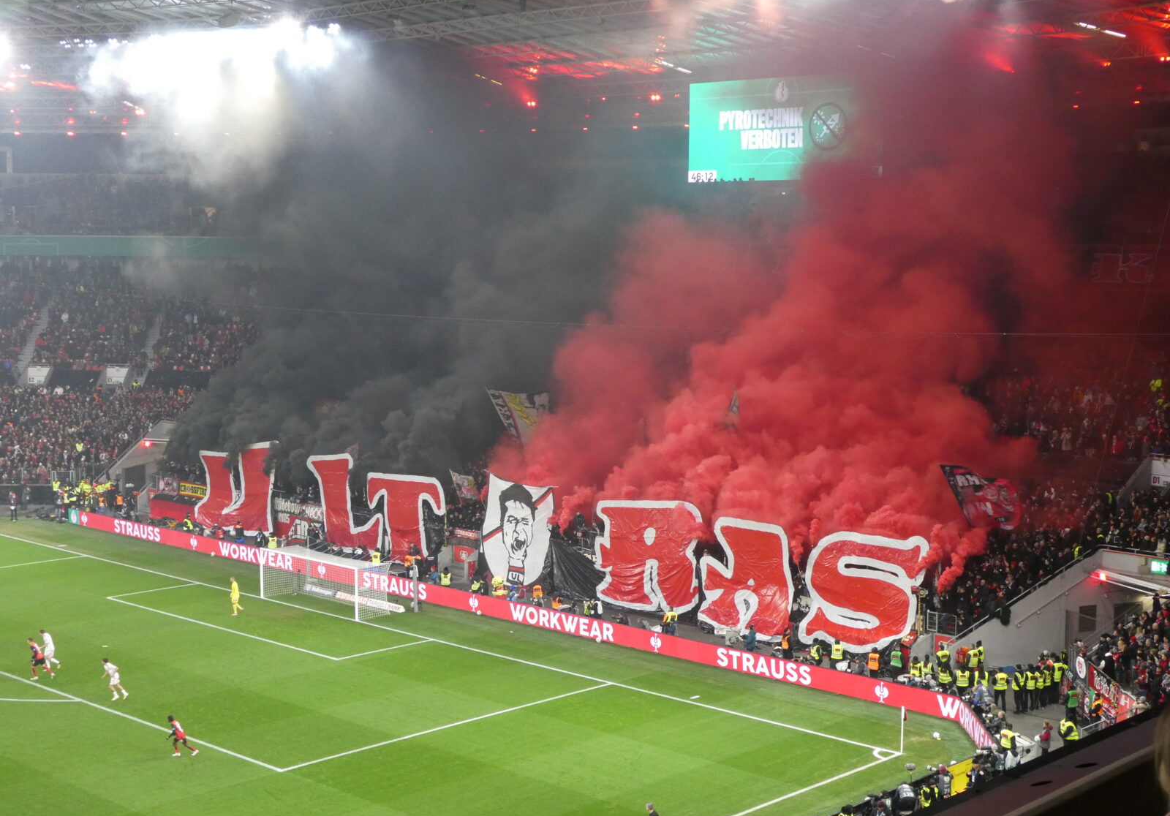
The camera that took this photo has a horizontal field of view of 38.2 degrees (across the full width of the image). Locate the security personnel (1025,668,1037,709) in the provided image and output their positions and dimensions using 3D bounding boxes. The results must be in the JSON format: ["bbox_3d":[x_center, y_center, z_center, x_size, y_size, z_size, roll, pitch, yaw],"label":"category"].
[{"bbox_3d":[17.249,10.810,65.306,0.580,1.800,0.420,-1,5,-13],"label":"security personnel"}]

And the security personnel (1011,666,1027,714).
[{"bbox_3d":[16.720,10.828,64.900,0.580,1.830,0.450,-3,6,-30],"label":"security personnel"}]

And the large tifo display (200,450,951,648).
[{"bbox_3d":[-5.274,6.245,89.502,54.290,5.550,1.000,5,7,43],"label":"large tifo display"}]

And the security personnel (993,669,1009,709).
[{"bbox_3d":[16.065,10.836,65.142,0.600,1.760,0.420,1,5,6],"label":"security personnel"}]

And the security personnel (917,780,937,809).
[{"bbox_3d":[10.778,12.201,52.436,0.580,1.300,0.680,-5,7,-44],"label":"security personnel"}]

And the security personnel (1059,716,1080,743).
[{"bbox_3d":[16.691,11.457,58.282,0.450,1.800,0.580,0,5,-2],"label":"security personnel"}]

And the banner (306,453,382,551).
[{"bbox_3d":[-13.906,5.372,97.609,7.010,5.650,0.700,5,7,43],"label":"banner"}]

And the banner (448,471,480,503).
[{"bbox_3d":[-6.639,4.360,93.259,2.230,1.780,0.400,5,7,43],"label":"banner"}]

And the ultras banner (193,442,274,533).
[{"bbox_3d":[-21.770,4.656,105.000,8.910,5.520,0.700,5,7,43],"label":"ultras banner"}]

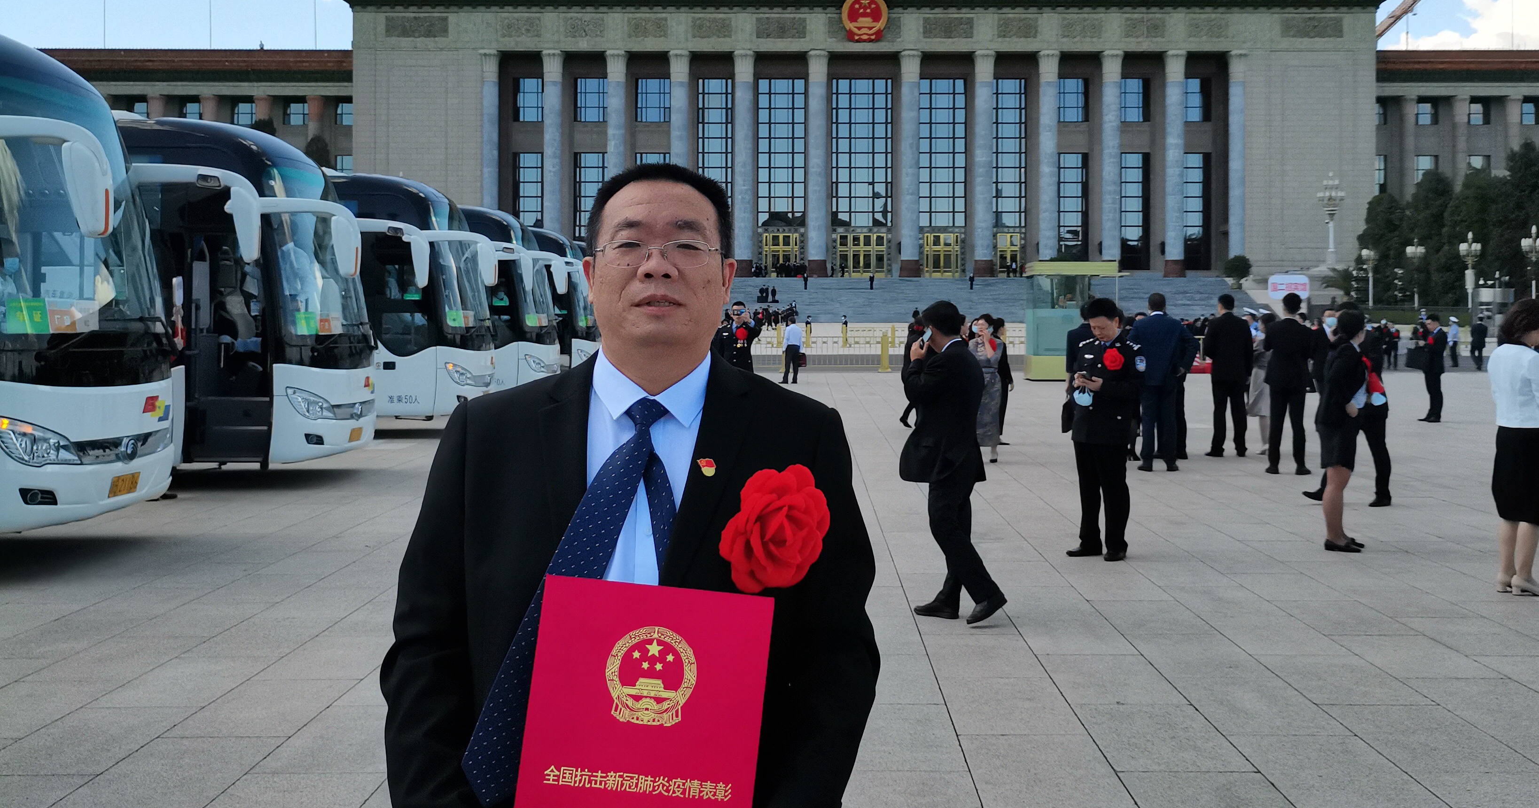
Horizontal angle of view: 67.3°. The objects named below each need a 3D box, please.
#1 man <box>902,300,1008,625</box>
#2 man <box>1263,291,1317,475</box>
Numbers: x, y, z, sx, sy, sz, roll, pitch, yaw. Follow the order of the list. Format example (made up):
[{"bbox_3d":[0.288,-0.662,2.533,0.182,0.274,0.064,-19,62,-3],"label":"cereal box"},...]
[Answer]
[{"bbox_3d":[0.980,0.301,6.100,0.600,1.690,0.540,2,4,29],"label":"man"},{"bbox_3d":[5.179,-0.209,11.500,0.540,1.830,0.380,1,4,22],"label":"man"}]

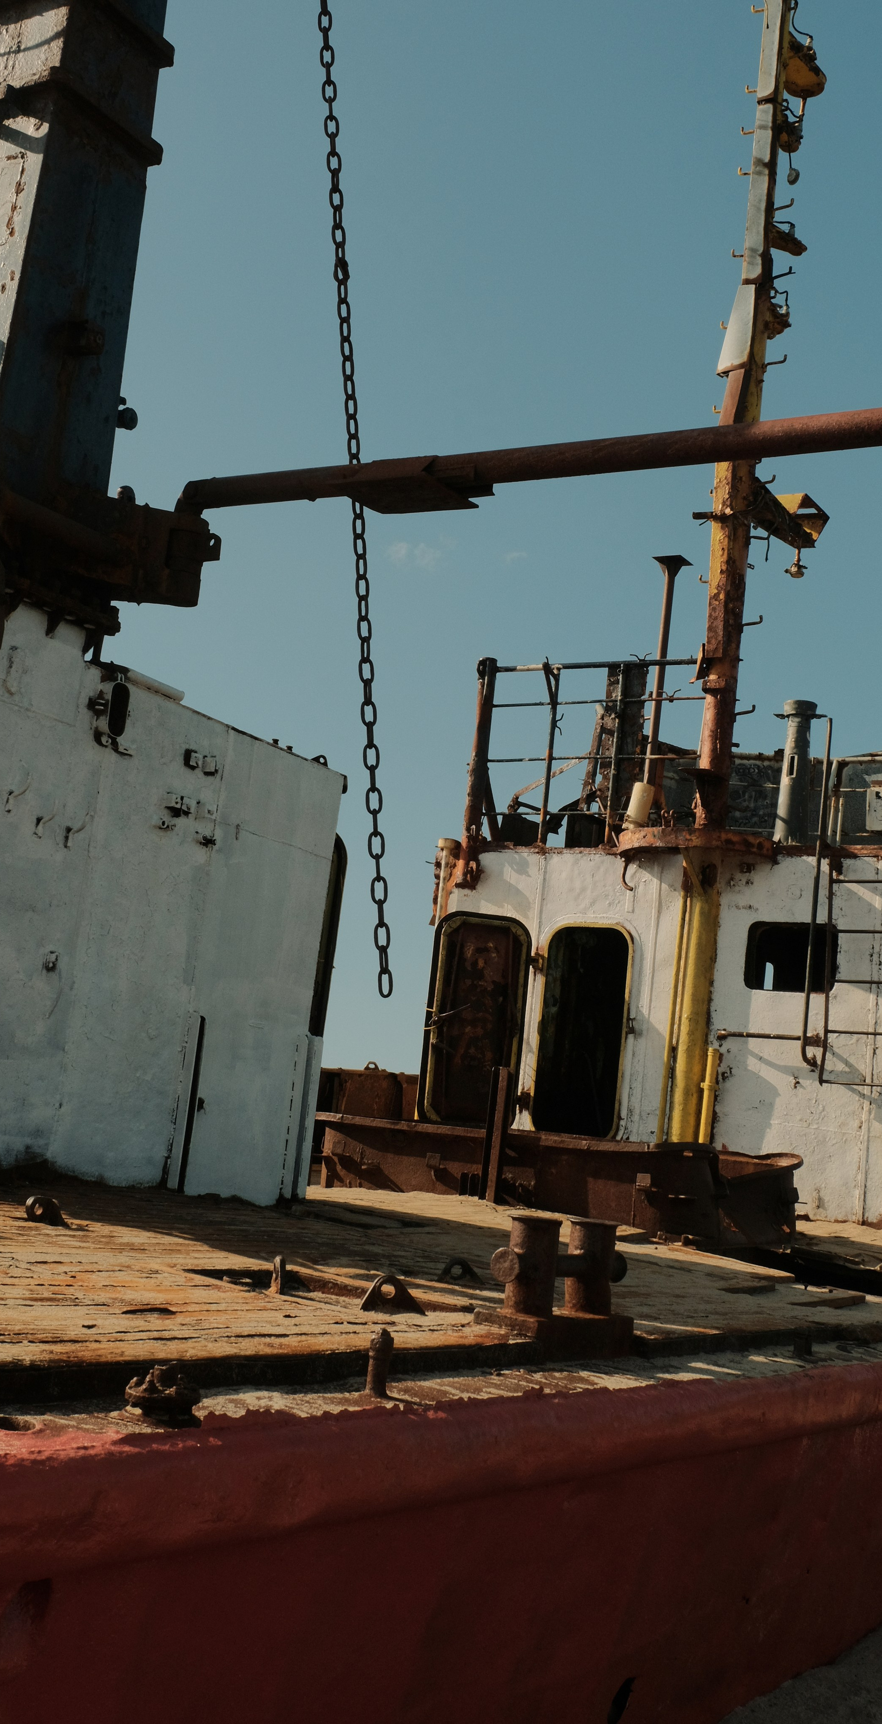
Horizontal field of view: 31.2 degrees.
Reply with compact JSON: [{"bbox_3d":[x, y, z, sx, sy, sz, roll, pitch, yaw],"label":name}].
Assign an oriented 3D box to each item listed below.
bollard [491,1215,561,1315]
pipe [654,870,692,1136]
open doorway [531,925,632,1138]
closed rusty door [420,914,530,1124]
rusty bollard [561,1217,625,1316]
[{"bbox_3d":[0.260,1.246,4.863,0.165,0.310,0.250,-1,-12,32],"label":"bollard"},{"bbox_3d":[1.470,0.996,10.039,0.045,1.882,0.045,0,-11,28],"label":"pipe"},{"bbox_3d":[0.923,1.113,10.364,0.630,1.400,0.100,0,-11,28],"label":"open doorway"},{"bbox_3d":[0.235,1.046,10.400,0.660,1.400,0.090,4,-10,11],"label":"closed rusty door"},{"bbox_3d":[0.516,1.340,5.235,0.165,0.310,0.250,-1,-12,32],"label":"rusty bollard"}]

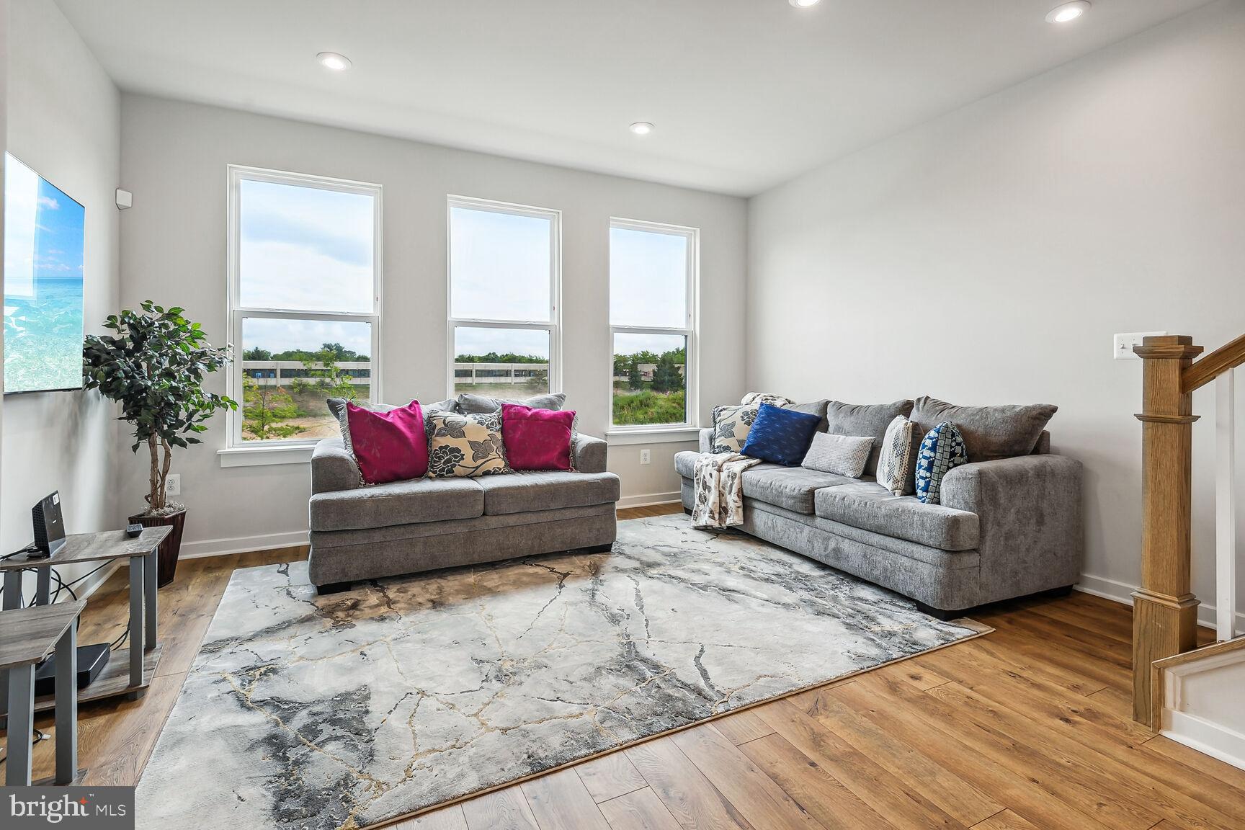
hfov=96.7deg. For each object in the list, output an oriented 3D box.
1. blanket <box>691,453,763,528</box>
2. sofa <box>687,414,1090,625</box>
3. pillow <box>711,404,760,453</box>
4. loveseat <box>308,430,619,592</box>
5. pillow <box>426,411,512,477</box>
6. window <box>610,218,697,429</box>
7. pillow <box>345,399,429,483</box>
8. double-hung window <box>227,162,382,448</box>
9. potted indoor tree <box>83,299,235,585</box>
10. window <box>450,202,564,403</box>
[{"bbox_3d":[0.833,0.545,4.041,0.410,0.480,0.570,-1,4,-27],"label":"blanket"},{"bbox_3d":[1.399,0.451,3.701,0.990,0.830,2.340,-1,4,-27],"label":"sofa"},{"bbox_3d":[0.918,0.118,4.413,0.460,0.420,0.160,-1,-11,-19],"label":"pillow"},{"bbox_3d":[-1.001,0.448,3.546,1.710,0.830,0.960,-1,4,-27],"label":"loveseat"},{"bbox_3d":[-0.963,0.163,3.491,0.470,0.430,0.160,-1,-18,-27],"label":"pillow"},{"bbox_3d":[0.271,-0.741,4.779,0.877,1.755,0.100,-1,4,-27],"label":"window"},{"bbox_3d":[-1.368,0.145,3.259,0.460,0.470,0.160,-2,-16,-32],"label":"pillow"},{"bbox_3d":[-2.029,-0.665,3.598,0.850,1.710,0.100,-1,4,-27],"label":"double-hung window"},{"bbox_3d":[-2.408,0.147,2.954,0.610,1.487,0.610,-1,4,-27],"label":"potted indoor tree"},{"bbox_3d":[-0.884,-0.704,4.186,0.855,1.730,0.100,-1,4,-27],"label":"window"}]

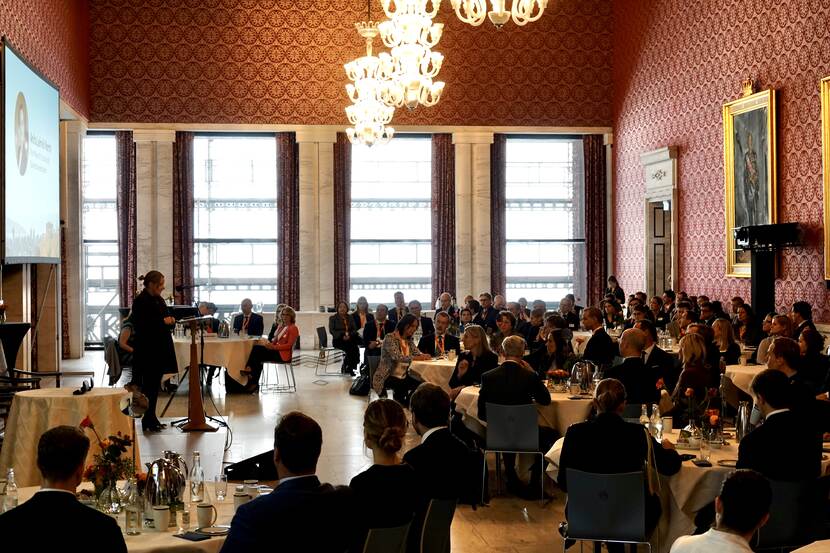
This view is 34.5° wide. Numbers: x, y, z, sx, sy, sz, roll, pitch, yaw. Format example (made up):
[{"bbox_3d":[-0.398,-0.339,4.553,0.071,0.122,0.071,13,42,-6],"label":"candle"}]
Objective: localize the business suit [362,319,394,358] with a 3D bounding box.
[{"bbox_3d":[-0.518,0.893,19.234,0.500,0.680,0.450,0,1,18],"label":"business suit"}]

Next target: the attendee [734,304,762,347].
[{"bbox_3d":[4.760,1.040,19.100,0.500,1.250,0.780,0,1,41],"label":"attendee"}]

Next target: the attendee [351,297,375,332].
[{"bbox_3d":[-0.925,0.998,23.600,0.500,1.250,0.780,0,1,6],"label":"attendee"}]

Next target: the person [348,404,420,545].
[{"bbox_3d":[-0.233,1.208,5.765,0.750,1.300,0.500,0,1,44],"label":"person"}]

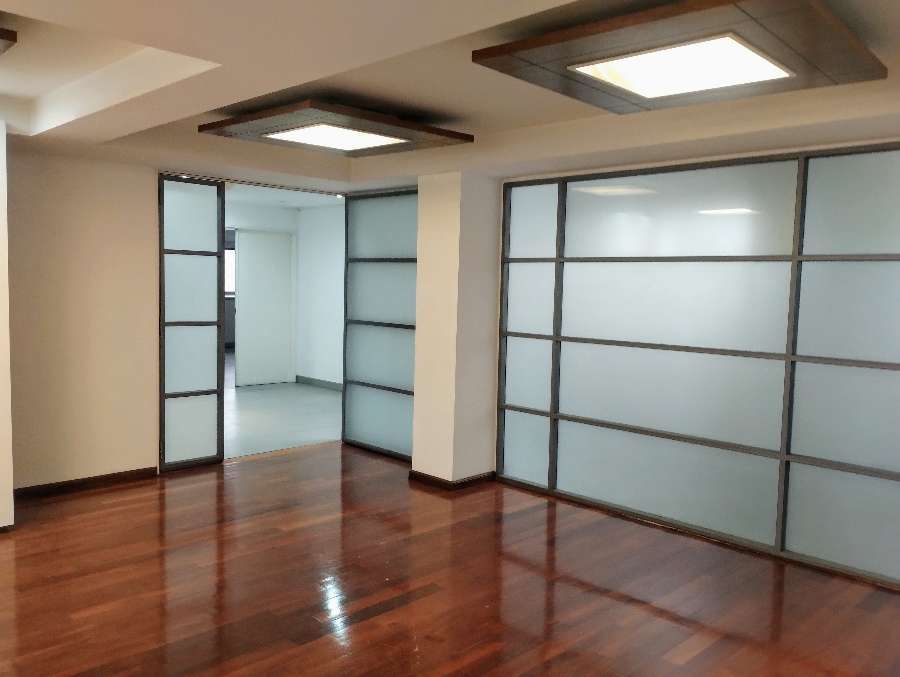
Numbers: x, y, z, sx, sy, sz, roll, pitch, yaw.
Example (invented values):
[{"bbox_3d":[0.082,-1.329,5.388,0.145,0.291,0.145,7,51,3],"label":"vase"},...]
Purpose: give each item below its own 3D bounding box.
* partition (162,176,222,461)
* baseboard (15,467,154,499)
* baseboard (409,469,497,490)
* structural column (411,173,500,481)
[{"bbox_3d":[-1.974,-0.107,5.579,0.521,2.208,0.051,-3,6,-45],"label":"partition"},{"bbox_3d":[-2.541,0.998,5.013,1.069,0.063,0.022,-3,6,-45],"label":"baseboard"},{"bbox_3d":[0.029,1.023,5.474,0.482,0.064,0.441,-3,6,-45],"label":"baseboard"},{"bbox_3d":[0.062,-0.056,5.396,0.467,2.228,0.426,-3,6,-45],"label":"structural column"}]

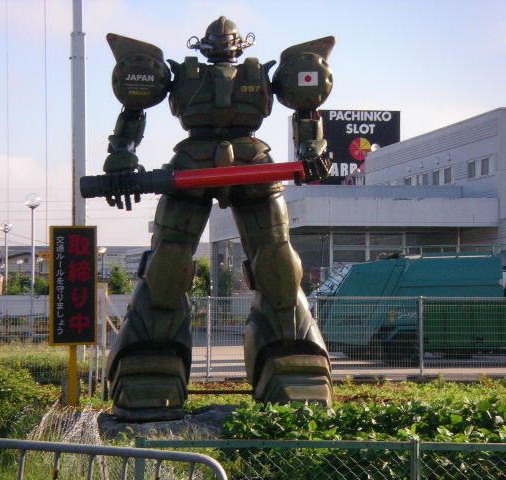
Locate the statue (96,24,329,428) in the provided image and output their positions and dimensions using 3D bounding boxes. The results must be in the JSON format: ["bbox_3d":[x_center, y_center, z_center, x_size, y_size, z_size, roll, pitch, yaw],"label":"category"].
[{"bbox_3d":[-0.460,-0.300,22.700,3.050,5.170,1.600,0,-2,-3],"label":"statue"}]

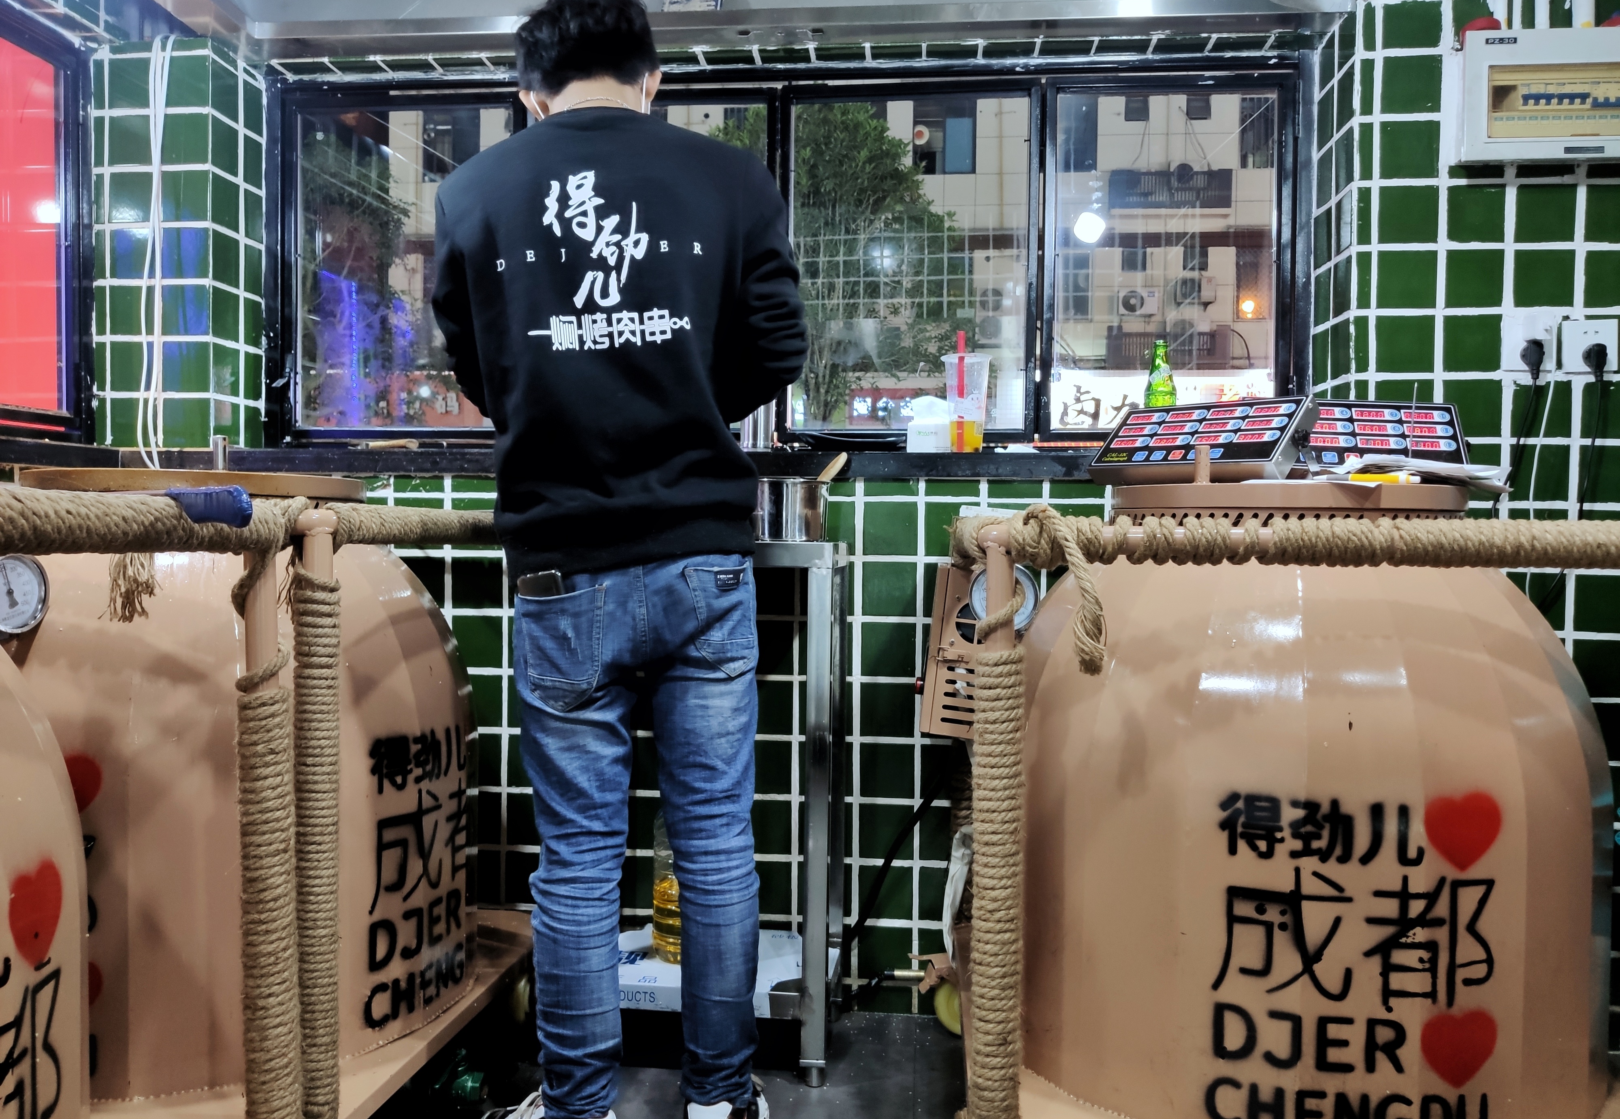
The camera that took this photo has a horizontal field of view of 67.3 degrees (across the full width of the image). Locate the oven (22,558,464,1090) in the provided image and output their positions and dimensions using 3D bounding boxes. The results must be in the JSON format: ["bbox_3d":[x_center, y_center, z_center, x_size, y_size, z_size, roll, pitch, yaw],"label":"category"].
[{"bbox_3d":[-0.881,0.261,1.782,0.800,0.710,0.800,1,1,12],"label":"oven"}]

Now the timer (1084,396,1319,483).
[{"bbox_3d":[0.490,-0.147,1.530,0.253,0.038,0.127,3,45,47],"label":"timer"}]

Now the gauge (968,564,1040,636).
[{"bbox_3d":[0.280,0.058,1.746,0.099,0.099,0.035,1,-7,14],"label":"gauge"}]

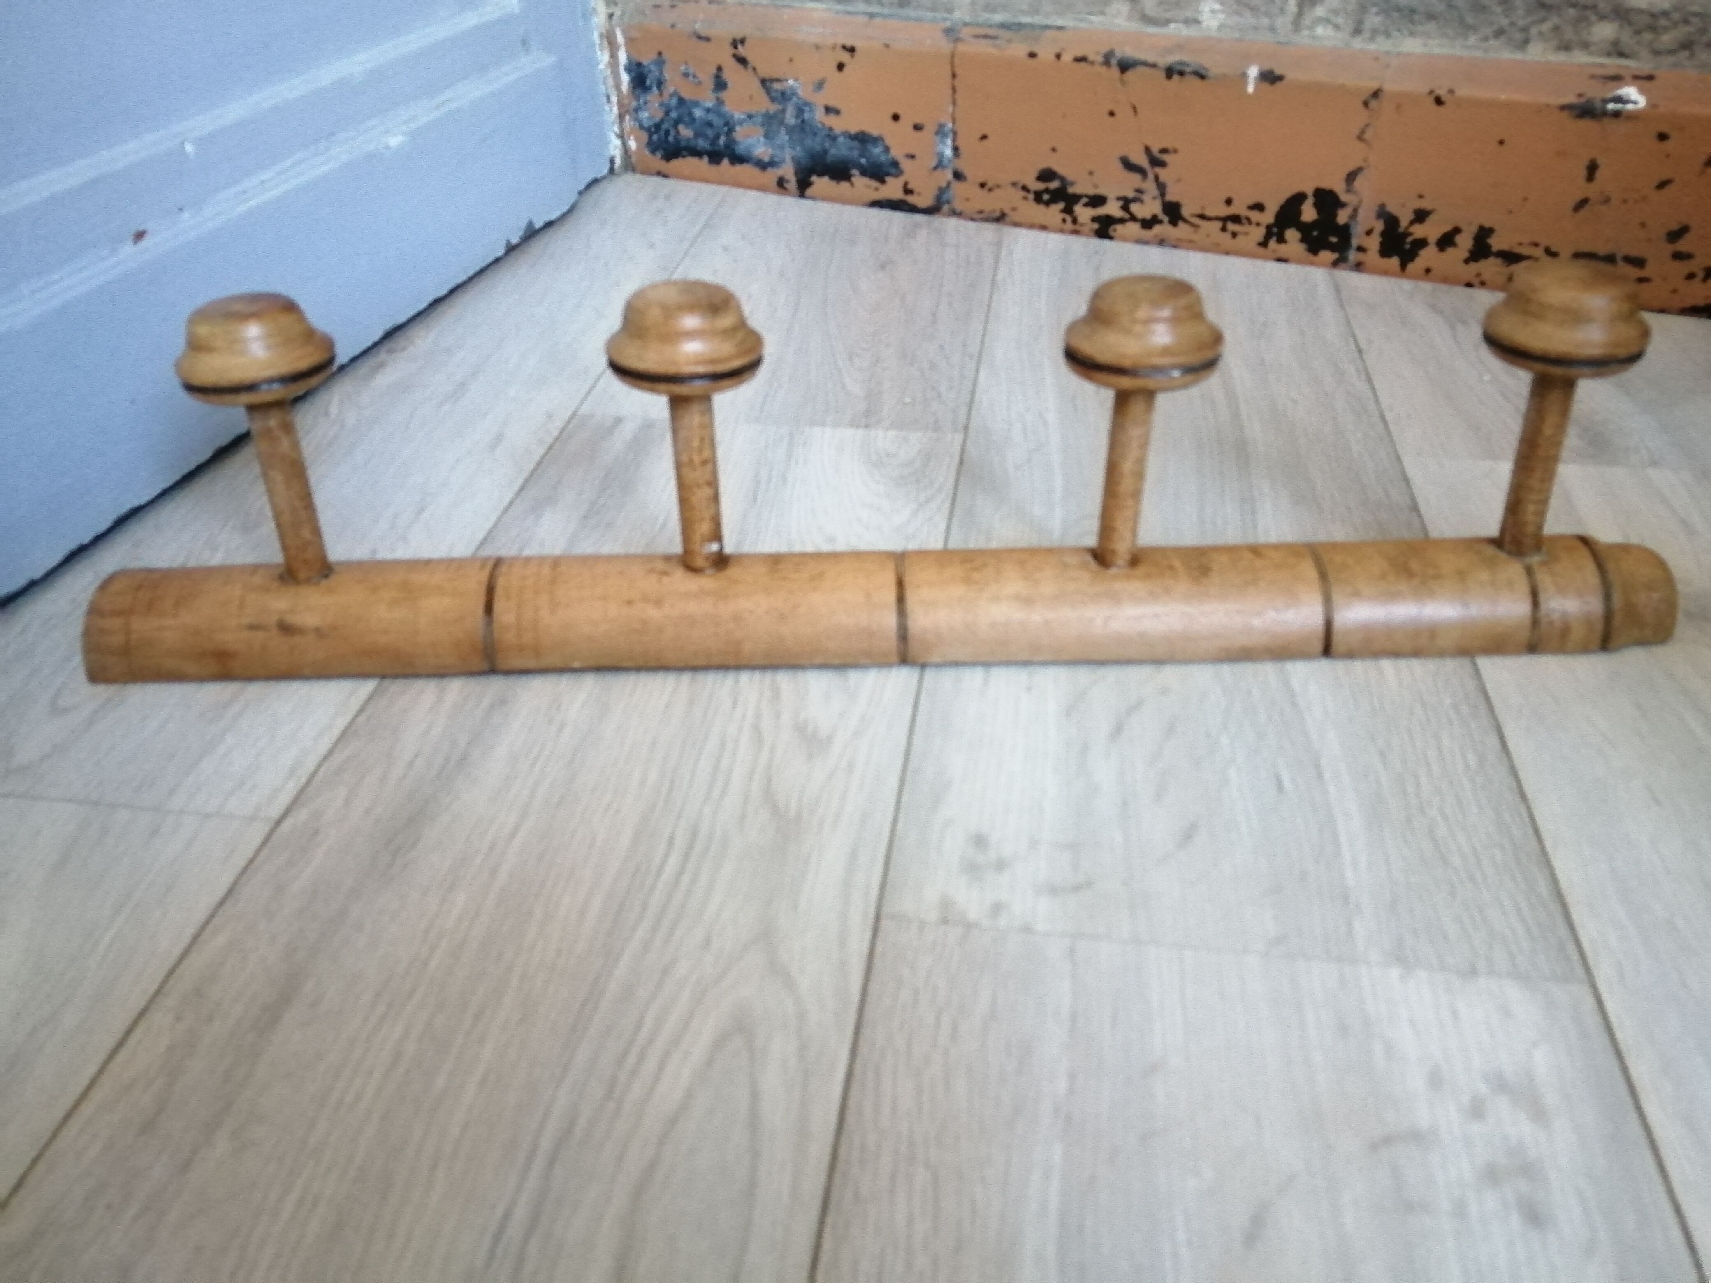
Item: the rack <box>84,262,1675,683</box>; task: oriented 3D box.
[{"bbox_3d":[0.005,-0.060,0.439,0.551,0.122,0.068,-1,37,1],"label":"rack"}]

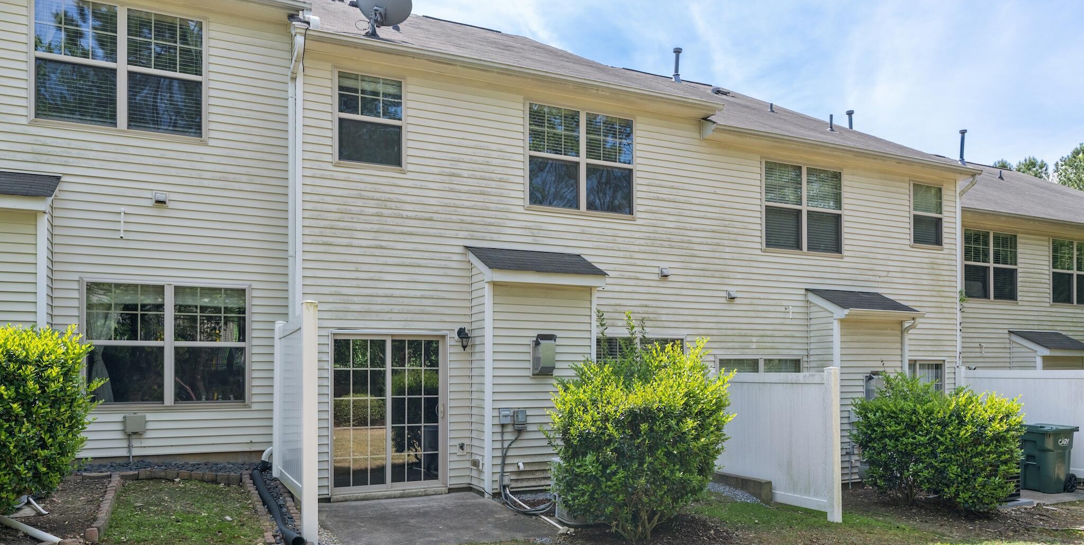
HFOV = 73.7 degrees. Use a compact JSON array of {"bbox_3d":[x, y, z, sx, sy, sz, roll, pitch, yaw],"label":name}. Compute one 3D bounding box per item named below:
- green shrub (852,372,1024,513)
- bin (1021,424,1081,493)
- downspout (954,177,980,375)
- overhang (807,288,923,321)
[{"bbox_3d":[5.720,2.430,10.420,1.800,1.870,1.650,1,-3,-25],"label":"green shrub"},{"bbox_3d":[8.210,3.022,11.870,0.820,1.070,0.660,1,-3,-25],"label":"bin"},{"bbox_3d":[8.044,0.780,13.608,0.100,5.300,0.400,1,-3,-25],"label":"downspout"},{"bbox_3d":[5.423,0.584,12.093,1.740,0.560,0.900,1,-3,-25],"label":"overhang"}]

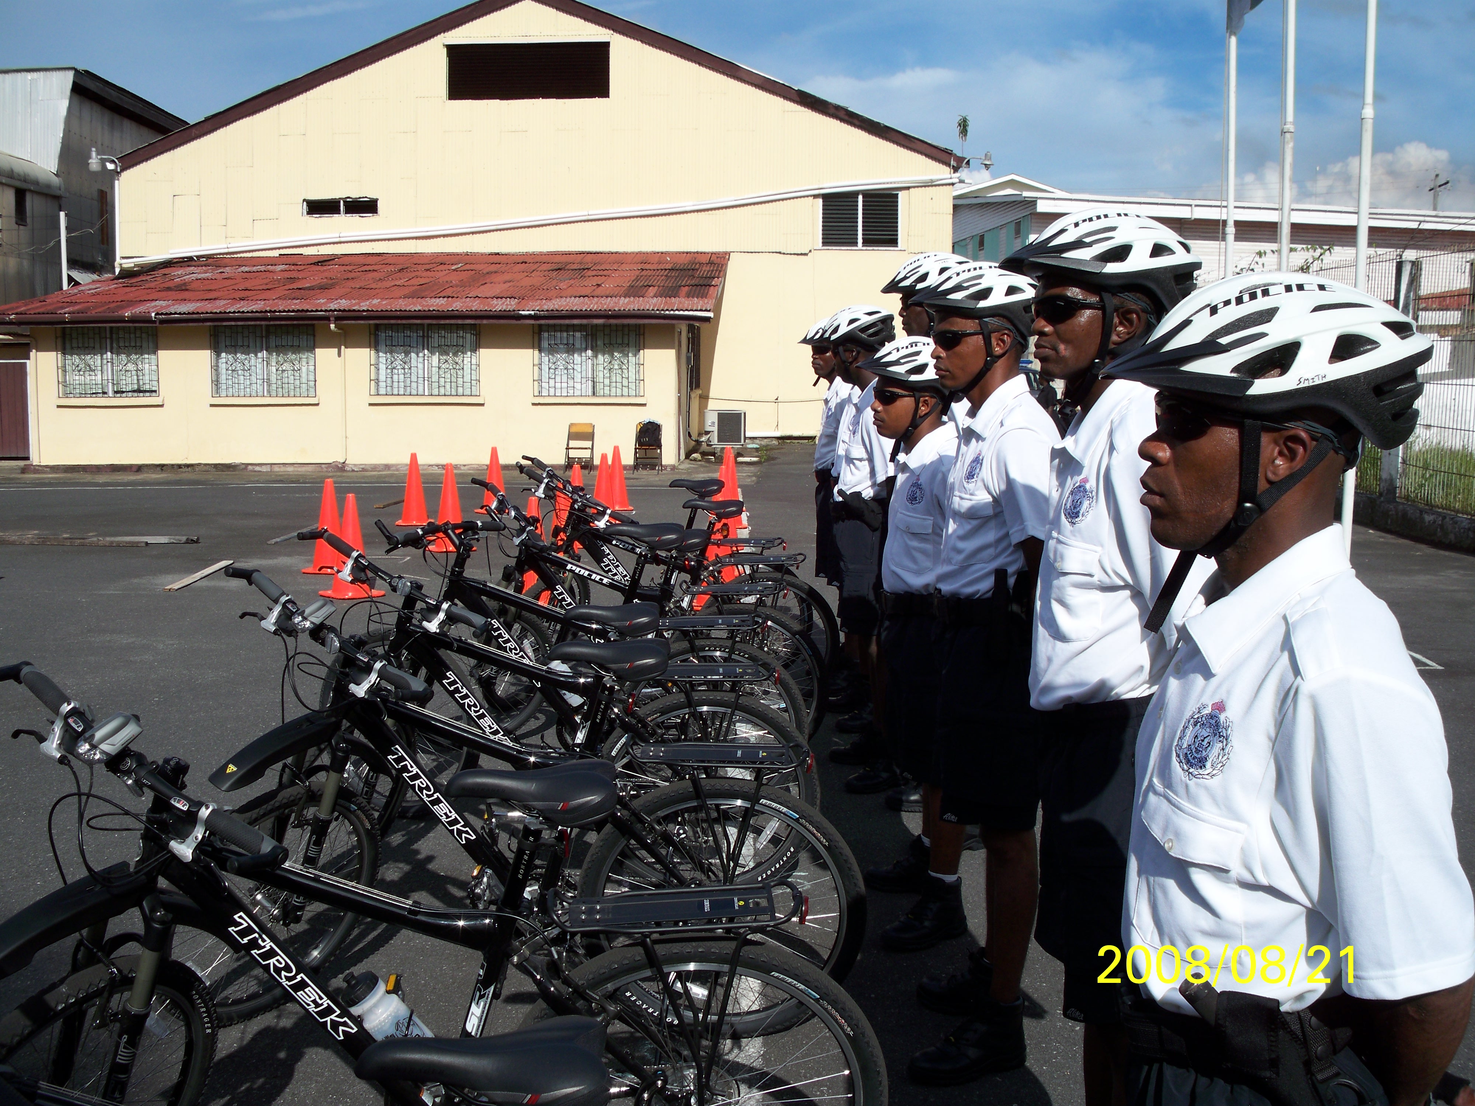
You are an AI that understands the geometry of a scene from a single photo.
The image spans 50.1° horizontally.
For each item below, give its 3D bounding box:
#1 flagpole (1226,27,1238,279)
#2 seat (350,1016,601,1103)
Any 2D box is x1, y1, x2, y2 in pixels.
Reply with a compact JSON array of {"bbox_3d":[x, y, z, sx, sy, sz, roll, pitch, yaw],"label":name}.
[{"bbox_3d":[4.184,-3.202,13.313,0.090,6.400,0.090,0,7,0],"label":"flagpole"},{"bbox_3d":[-0.268,0.535,1.650,0.272,0.078,0.158,-1,16,-8],"label":"seat"}]

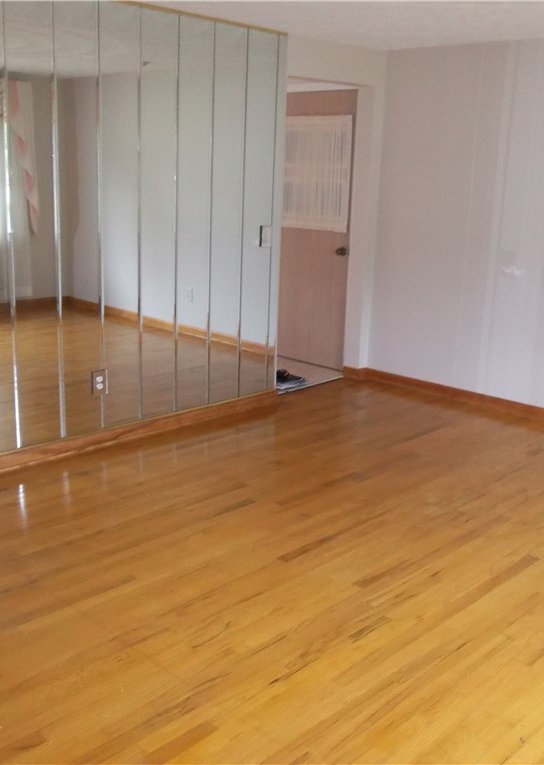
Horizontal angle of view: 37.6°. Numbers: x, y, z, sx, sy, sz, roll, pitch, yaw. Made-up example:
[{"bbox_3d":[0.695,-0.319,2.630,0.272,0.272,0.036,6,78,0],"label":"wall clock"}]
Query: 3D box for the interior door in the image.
[{"bbox_3d":[0.317,-1.187,6.368,0.890,2.107,0.045,15,19,42],"label":"interior door"}]

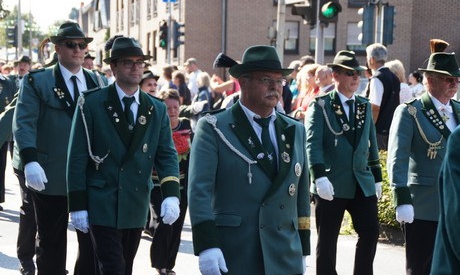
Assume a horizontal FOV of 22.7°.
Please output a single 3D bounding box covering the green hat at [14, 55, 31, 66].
[{"bbox_3d":[-3.308,-1.220,18.300,0.280,0.140,0.310,3,3,10],"label":"green hat"}]

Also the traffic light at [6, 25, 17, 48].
[{"bbox_3d":[-7.423,-3.414,39.000,0.360,0.750,0.280,1,3,-20],"label":"traffic light"}]

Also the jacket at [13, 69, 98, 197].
[{"bbox_3d":[-1.064,-0.044,7.250,0.560,0.810,0.350,0,4,-32],"label":"jacket"}]

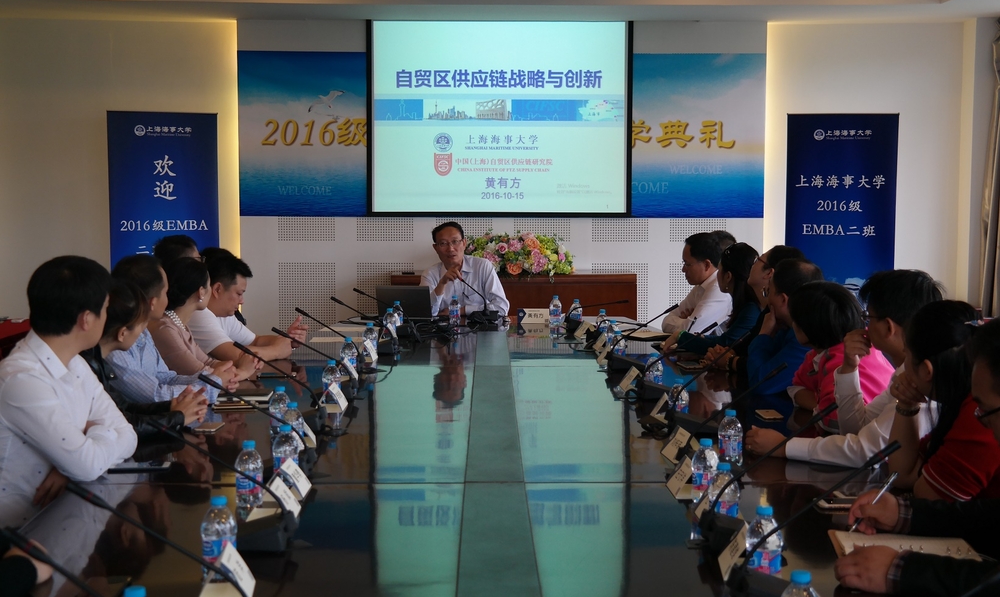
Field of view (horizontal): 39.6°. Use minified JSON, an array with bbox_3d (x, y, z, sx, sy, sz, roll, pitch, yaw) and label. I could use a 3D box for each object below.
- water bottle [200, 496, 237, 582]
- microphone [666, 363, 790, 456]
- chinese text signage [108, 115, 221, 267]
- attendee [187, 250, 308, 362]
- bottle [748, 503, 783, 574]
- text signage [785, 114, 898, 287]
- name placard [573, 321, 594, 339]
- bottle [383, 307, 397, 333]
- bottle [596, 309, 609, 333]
[{"bbox_3d":[-0.493,0.423,2.445,0.063,0.149,0.063,0,4,0],"label":"water bottle"},{"bbox_3d":[0.604,0.291,3.614,0.295,0.247,0.120,0,4,0],"label":"microphone"},{"bbox_3d":[-2.501,-0.364,10.348,0.800,2.030,0.150,-1,5,-12],"label":"chinese text signage"},{"bbox_3d":[-1.088,0.426,5.800,0.660,1.210,0.520,0,4,3],"label":"attendee"},{"bbox_3d":[0.469,0.435,2.460,0.065,0.148,0.065,0,4,0],"label":"bottle"},{"bbox_3d":[2.535,-0.364,10.348,0.800,2.030,0.150,1,5,9],"label":"text signage"},{"bbox_3d":[0.428,0.150,6.767,0.098,0.077,0.168,-1,5,-8],"label":"name placard"},{"bbox_3d":[-0.533,0.126,6.732,0.063,0.149,0.063,0,4,0],"label":"bottle"},{"bbox_3d":[0.515,0.128,6.950,0.065,0.148,0.065,0,4,0],"label":"bottle"}]

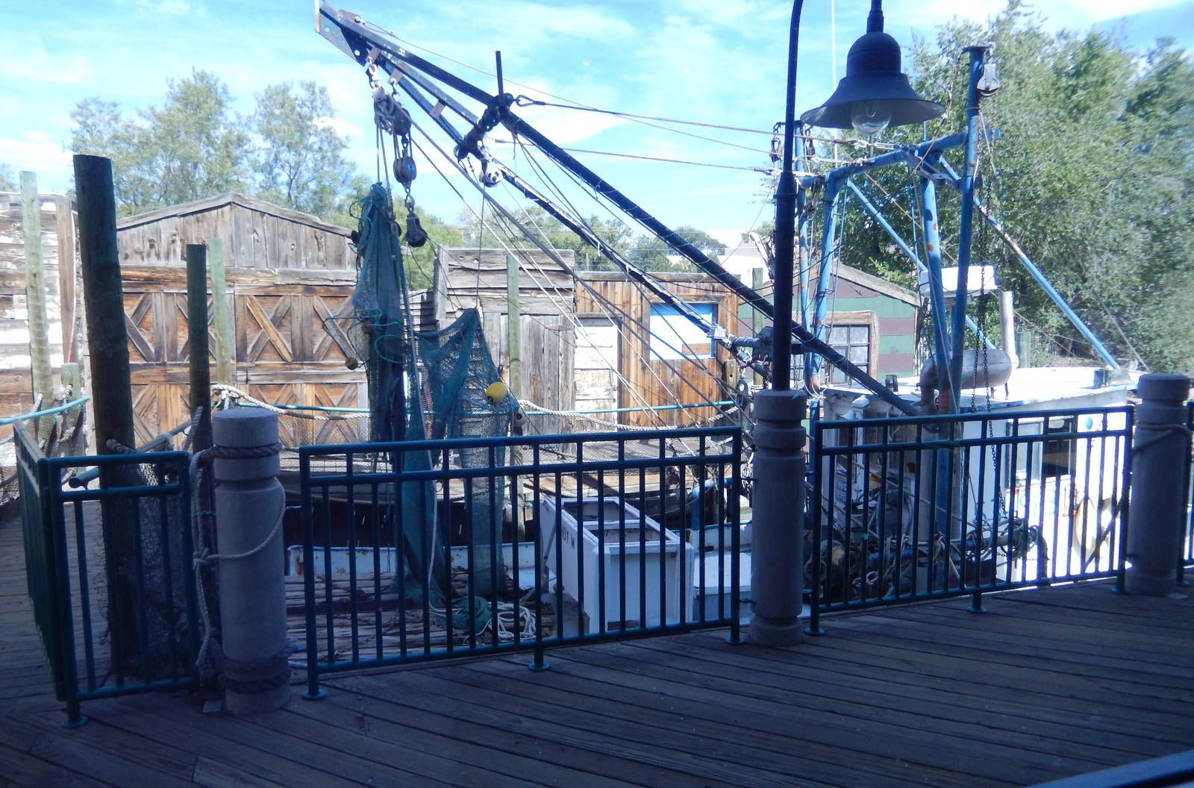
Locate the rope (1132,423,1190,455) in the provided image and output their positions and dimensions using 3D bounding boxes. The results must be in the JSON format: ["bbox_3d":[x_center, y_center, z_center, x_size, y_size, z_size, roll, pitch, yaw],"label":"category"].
[{"bbox_3d":[3.342,0.265,5.107,0.290,0.173,0.300,4,7,33],"label":"rope"}]

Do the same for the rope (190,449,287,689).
[{"bbox_3d":[-1.525,0.756,3.681,0.370,1.036,0.310,-3,7,-23],"label":"rope"}]

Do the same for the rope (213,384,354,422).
[{"bbox_3d":[-3.367,0.091,9.262,1.421,0.414,0.200,-2,6,-18],"label":"rope"}]

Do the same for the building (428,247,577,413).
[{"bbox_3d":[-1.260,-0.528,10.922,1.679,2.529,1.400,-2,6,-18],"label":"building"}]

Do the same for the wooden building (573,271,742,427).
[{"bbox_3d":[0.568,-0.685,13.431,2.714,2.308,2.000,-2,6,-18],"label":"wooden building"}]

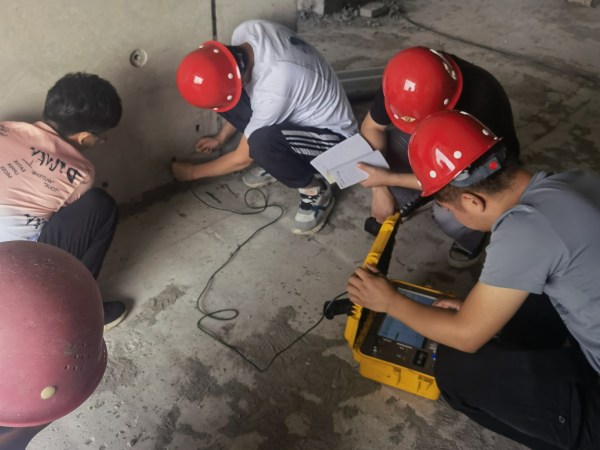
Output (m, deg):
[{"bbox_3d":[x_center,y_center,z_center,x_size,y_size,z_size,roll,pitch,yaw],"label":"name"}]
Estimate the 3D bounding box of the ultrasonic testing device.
[{"bbox_3d":[0.324,0.243,1.437,0.357,0.390,0.358,14,41,17],"label":"ultrasonic testing device"}]

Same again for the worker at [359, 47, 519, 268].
[{"bbox_3d":[0.525,-0.264,1.720,0.660,0.840,0.540,-25,45,-28],"label":"worker"}]

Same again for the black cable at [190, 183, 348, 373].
[{"bbox_3d":[-0.202,0.041,1.763,0.433,0.300,1.150,-8,39,-10],"label":"black cable"}]

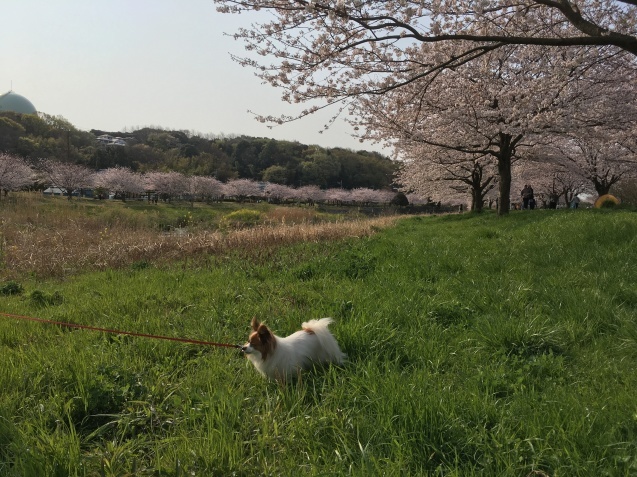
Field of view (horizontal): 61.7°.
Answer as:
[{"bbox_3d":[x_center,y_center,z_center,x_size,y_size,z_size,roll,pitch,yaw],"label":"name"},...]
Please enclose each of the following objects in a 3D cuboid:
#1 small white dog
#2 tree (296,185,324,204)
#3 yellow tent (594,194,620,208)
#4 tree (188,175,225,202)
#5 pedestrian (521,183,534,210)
[{"bbox_3d":[-0.143,0.660,3.050,0.550,0.410,0.210,-1,4,-17],"label":"small white dog"},{"bbox_3d":[-2.040,-11.091,136.000,7.400,5.300,7.400,0,4,0],"label":"tree"},{"bbox_3d":[21.130,-2.647,39.000,1.950,1.150,1.500,2,4,27],"label":"yellow tent"},{"bbox_3d":[-21.837,-9.593,104.000,7.300,5.500,7.300,0,4,0],"label":"tree"},{"bbox_3d":[13.322,-2.594,34.000,0.600,1.680,0.400,1,4,17],"label":"pedestrian"}]

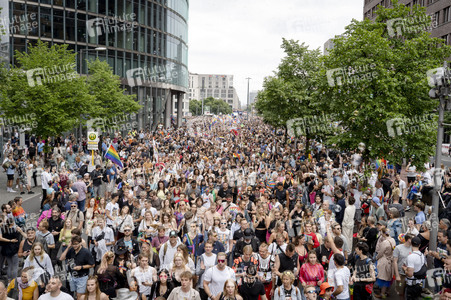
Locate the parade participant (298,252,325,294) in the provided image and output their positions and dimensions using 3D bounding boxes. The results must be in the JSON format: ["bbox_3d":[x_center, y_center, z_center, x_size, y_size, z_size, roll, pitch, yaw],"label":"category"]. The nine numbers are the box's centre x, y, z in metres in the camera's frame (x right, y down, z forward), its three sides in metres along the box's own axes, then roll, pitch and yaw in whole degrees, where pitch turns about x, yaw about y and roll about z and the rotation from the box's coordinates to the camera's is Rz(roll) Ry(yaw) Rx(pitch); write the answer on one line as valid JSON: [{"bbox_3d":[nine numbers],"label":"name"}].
[{"bbox_3d":[1.498,2.591,7.696,0.470,1.680,0.360,2,5,7],"label":"parade participant"}]

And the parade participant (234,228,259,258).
[{"bbox_3d":[0.419,2.447,8.792,0.520,1.780,0.360,2,5,6],"label":"parade participant"}]

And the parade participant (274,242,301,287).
[{"bbox_3d":[1.066,2.525,7.667,0.530,1.800,0.380,2,5,12],"label":"parade participant"}]

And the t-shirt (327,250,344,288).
[{"bbox_3d":[2.154,2.299,8.500,0.430,0.680,0.290,3,6,15],"label":"t-shirt"}]

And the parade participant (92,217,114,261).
[{"bbox_3d":[-2.680,2.313,9.600,0.500,1.750,0.380,1,5,-1],"label":"parade participant"}]

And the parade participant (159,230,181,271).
[{"bbox_3d":[-1.071,2.523,8.905,0.550,1.800,0.360,1,5,-7],"label":"parade participant"}]

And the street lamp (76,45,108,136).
[{"bbox_3d":[-9.403,-3.084,31.412,1.900,8.260,0.350,1,5,-2],"label":"street lamp"}]

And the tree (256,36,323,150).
[{"bbox_3d":[4.645,-2.471,27.500,4.800,8.500,4.800,1,5,0],"label":"tree"}]

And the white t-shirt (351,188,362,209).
[{"bbox_3d":[4.464,1.663,14.872,0.440,0.680,0.270,-1,6,-24],"label":"white t-shirt"}]

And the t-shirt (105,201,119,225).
[{"bbox_3d":[-3.173,1.802,12.300,0.440,0.650,0.270,-3,7,-35],"label":"t-shirt"}]

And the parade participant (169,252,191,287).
[{"bbox_3d":[-0.851,2.683,7.931,0.480,1.670,0.330,1,5,-6],"label":"parade participant"}]

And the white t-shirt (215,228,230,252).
[{"bbox_3d":[-0.055,2.004,9.594,0.410,0.600,0.250,1,5,0],"label":"white t-shirt"}]

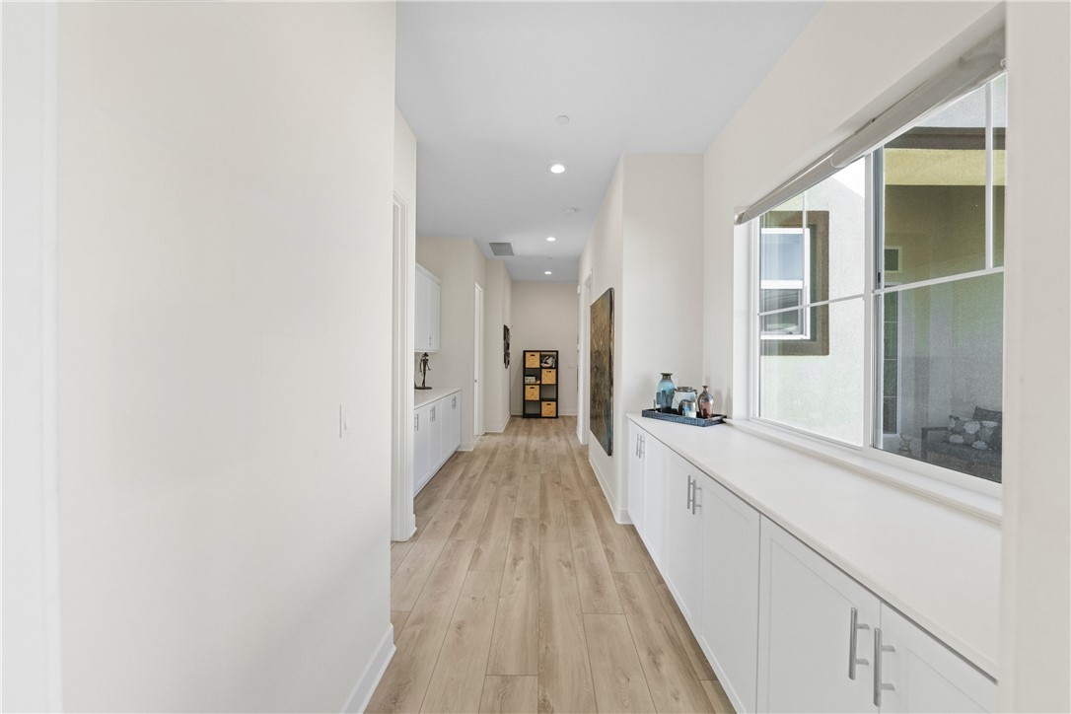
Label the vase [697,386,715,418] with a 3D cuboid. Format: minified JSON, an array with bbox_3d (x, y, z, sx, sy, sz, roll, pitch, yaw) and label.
[{"bbox_3d":[1.153,0.319,2.415,0.110,0.242,0.110,0,0,1],"label":"vase"}]

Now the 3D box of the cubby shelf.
[{"bbox_3d":[0.122,0.603,7.965,0.770,1.470,0.390,0,0,1],"label":"cubby shelf"}]

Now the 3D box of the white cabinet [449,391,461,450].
[{"bbox_3d":[-1.350,0.900,4.580,0.600,0.870,0.900,0,0,1],"label":"white cabinet"}]

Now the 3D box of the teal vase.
[{"bbox_3d":[0.972,0.281,2.650,0.137,0.320,0.137,0,0,1],"label":"teal vase"}]

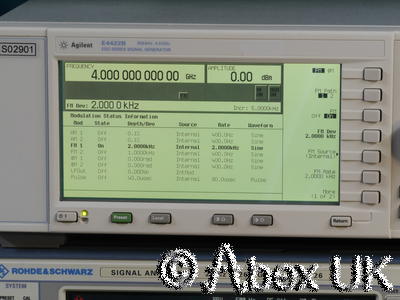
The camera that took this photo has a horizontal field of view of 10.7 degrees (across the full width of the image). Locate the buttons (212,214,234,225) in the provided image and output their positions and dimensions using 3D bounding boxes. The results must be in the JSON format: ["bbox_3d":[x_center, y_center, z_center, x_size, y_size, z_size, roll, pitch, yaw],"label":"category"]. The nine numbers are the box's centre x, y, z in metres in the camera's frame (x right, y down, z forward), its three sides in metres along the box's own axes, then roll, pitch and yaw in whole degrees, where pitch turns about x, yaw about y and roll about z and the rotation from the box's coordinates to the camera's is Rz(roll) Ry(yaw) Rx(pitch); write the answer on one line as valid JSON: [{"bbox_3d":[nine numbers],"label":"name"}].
[{"bbox_3d":[0.015,0.045,1.369,0.013,0.007,0.004,1,10,5],"label":"buttons"}]

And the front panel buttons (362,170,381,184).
[{"bbox_3d":[0.109,0.018,1.356,0.012,0.008,0.004,1,10,5],"label":"front panel buttons"}]

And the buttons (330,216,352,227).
[{"bbox_3d":[0.089,0.045,1.343,0.013,0.007,0.004,1,10,4],"label":"buttons"}]

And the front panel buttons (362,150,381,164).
[{"bbox_3d":[0.108,0.005,1.335,0.011,0.008,0.004,1,10,4],"label":"front panel buttons"}]

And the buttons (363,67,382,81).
[{"bbox_3d":[0.110,-0.048,1.345,0.012,0.008,0.004,1,10,5],"label":"buttons"}]

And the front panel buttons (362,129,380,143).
[{"bbox_3d":[0.109,-0.009,1.351,0.012,0.008,0.004,1,10,5],"label":"front panel buttons"}]

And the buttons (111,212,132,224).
[{"bbox_3d":[-0.050,0.043,1.354,0.013,0.007,0.004,1,10,4],"label":"buttons"}]

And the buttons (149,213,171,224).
[{"bbox_3d":[-0.025,0.045,1.372,0.013,0.007,0.004,1,10,5],"label":"buttons"}]

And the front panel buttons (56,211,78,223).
[{"bbox_3d":[-0.085,0.043,1.357,0.013,0.007,0.004,1,10,4],"label":"front panel buttons"}]

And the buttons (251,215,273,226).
[{"bbox_3d":[0.040,0.045,1.347,0.013,0.007,0.004,1,10,4],"label":"buttons"}]

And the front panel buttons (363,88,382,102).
[{"bbox_3d":[0.108,-0.034,1.328,0.011,0.008,0.004,1,10,4],"label":"front panel buttons"}]

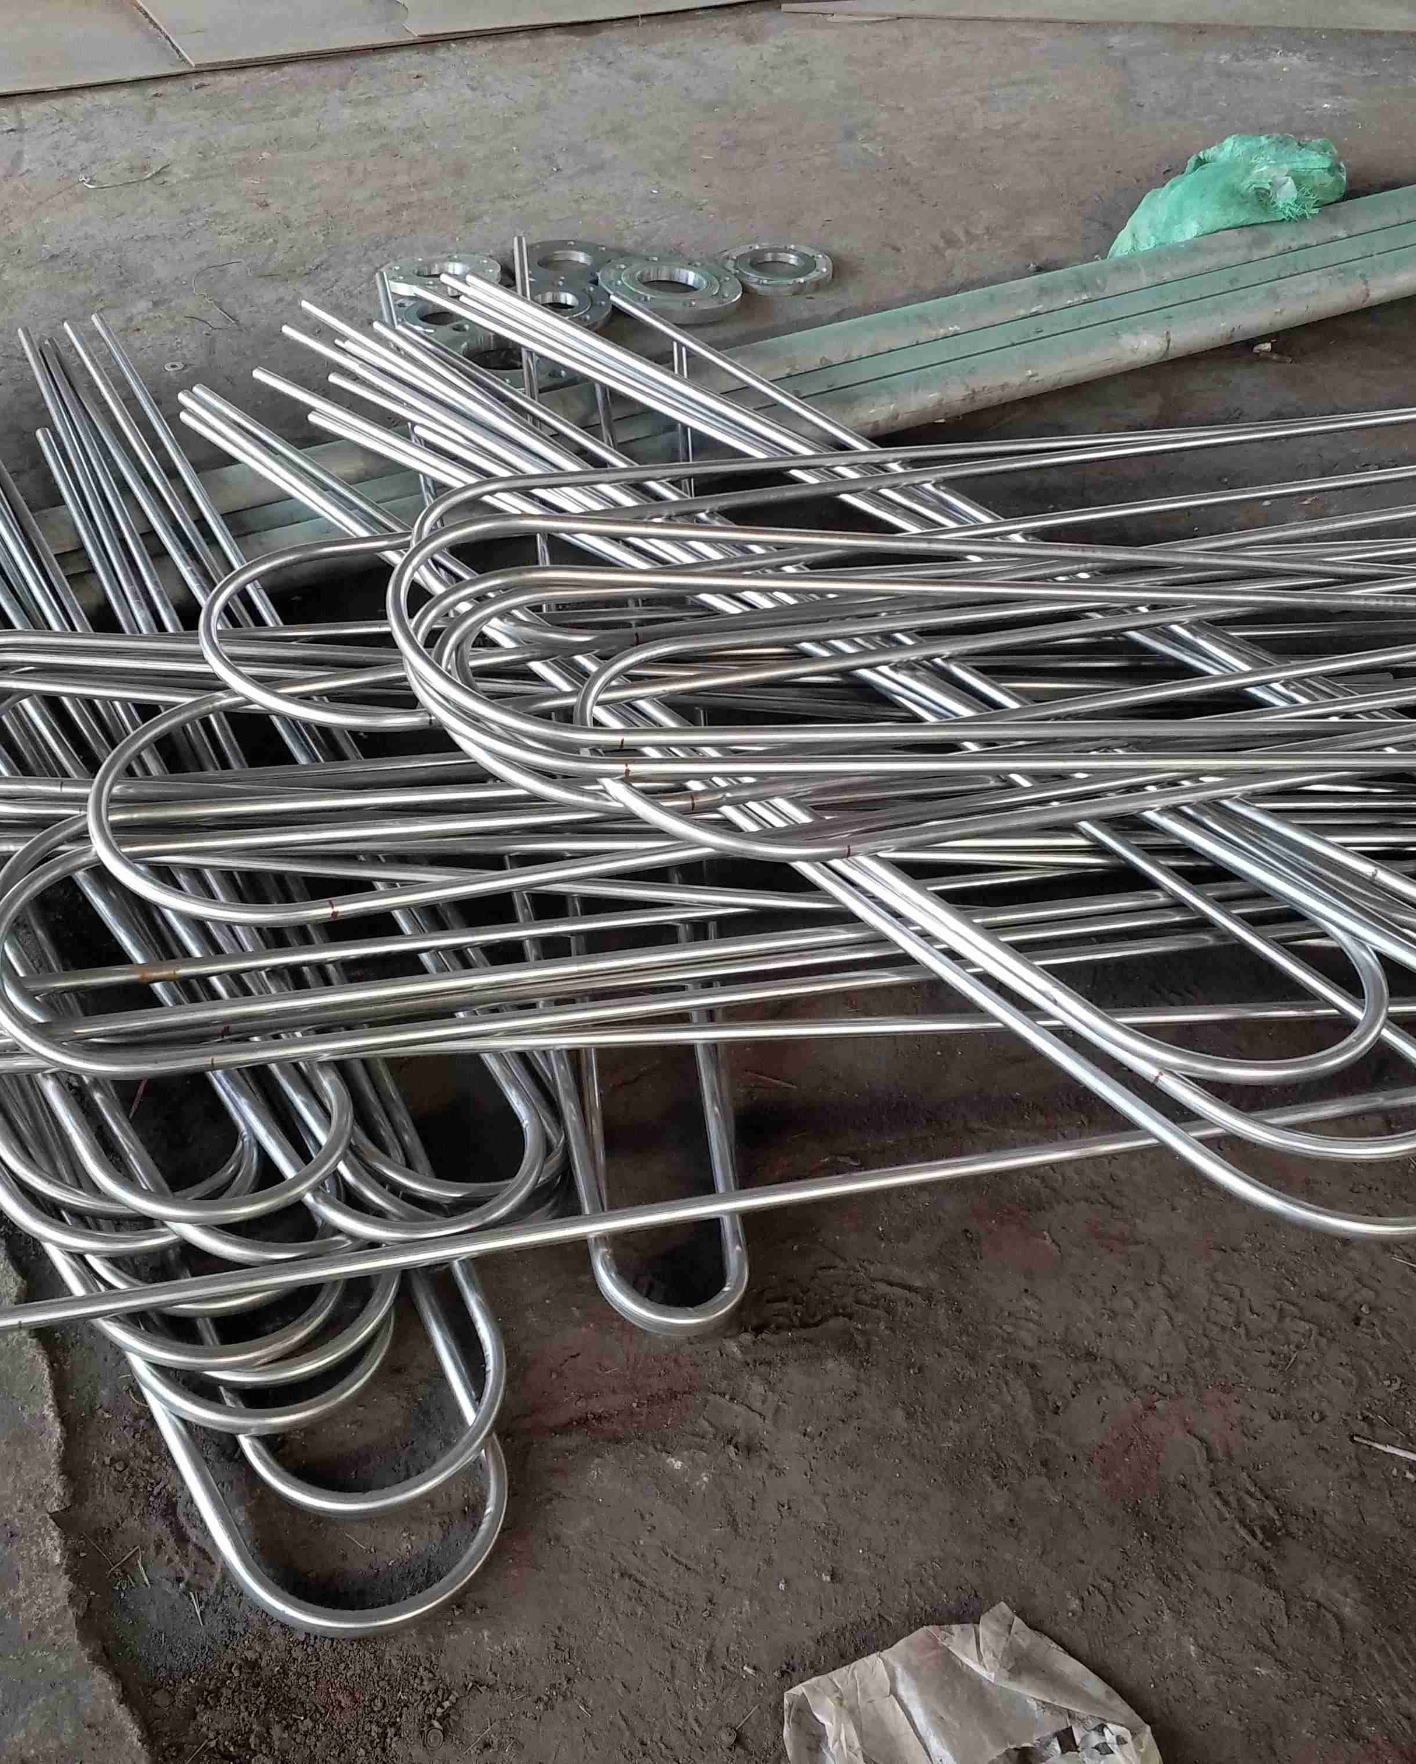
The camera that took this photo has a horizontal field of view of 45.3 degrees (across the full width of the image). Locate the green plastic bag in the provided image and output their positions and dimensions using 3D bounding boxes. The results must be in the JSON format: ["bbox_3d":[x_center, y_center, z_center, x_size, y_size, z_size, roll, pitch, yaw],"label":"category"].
[{"bbox_3d":[1.053,-1.405,3.535,0.500,0.165,0.270,-22,46,-23],"label":"green plastic bag"}]

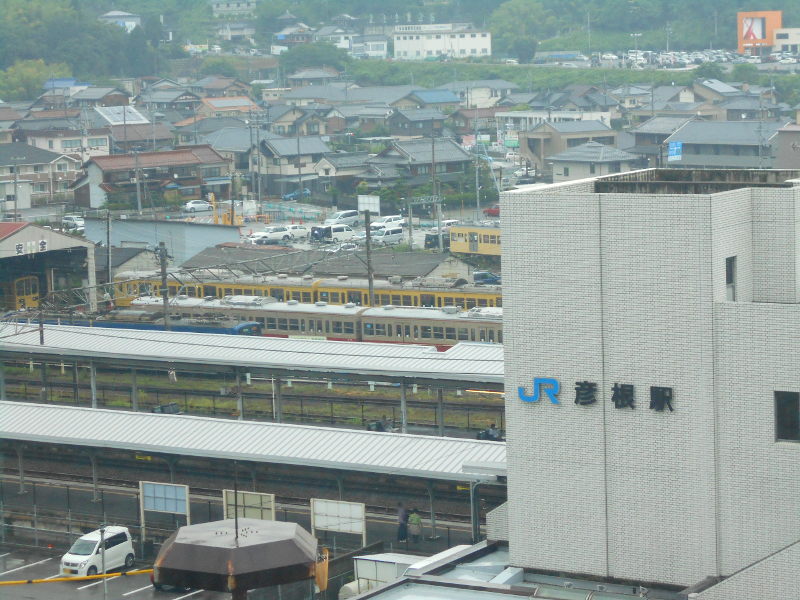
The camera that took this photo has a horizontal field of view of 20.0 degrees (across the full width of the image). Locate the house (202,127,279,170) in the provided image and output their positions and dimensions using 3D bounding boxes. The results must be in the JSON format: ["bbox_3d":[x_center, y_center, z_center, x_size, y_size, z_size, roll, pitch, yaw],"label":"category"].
[{"bbox_3d":[-23.282,-20.844,334.497,10.000,8.600,9.500,-6,8,-32],"label":"house"}]

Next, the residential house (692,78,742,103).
[{"bbox_3d":[70.094,-45.368,500.000,8.500,7.200,9.500,-5,8,-27],"label":"residential house"}]

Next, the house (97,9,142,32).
[{"bbox_3d":[-85.610,-84.696,690.000,11.000,7.000,9.000,-4,7,-15],"label":"house"}]

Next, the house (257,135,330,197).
[{"bbox_3d":[-14.950,-18.500,316.800,8.800,8.200,7.200,-7,8,-35],"label":"house"}]

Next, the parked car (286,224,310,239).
[{"bbox_3d":[-11.362,-7.580,250.450,1.690,1.500,4.100,3,9,34],"label":"parked car"}]

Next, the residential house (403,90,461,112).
[{"bbox_3d":[6.095,-42.732,512.497,11.000,8.600,10.000,-7,8,-37],"label":"residential house"}]

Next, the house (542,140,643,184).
[{"bbox_3d":[25.486,-17.207,299.982,7.400,7.600,10.800,-7,8,-40],"label":"house"}]

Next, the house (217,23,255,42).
[{"bbox_3d":[-53.022,-85.899,730.000,12.000,6.500,8.000,-3,7,-5],"label":"house"}]

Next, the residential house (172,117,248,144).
[{"bbox_3d":[-35.561,-31.432,425.000,11.500,6.200,9.000,2,8,30],"label":"residential house"}]

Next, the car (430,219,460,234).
[{"bbox_3d":[5.018,-7.885,248.227,1.700,1.640,4.200,2,8,30],"label":"car"}]

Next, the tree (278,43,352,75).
[{"bbox_3d":[-23.972,-67.291,635.000,19.000,10.000,14.000,-2,7,0],"label":"tree"}]

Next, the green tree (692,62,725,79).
[{"bbox_3d":[73.148,-53.823,537.000,7.500,5.500,7.000,-2,7,0],"label":"green tree"}]

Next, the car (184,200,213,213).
[{"bbox_3d":[-26.510,-12.573,301.046,4.400,1.490,1.730,-6,8,-30],"label":"car"}]

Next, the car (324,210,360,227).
[{"bbox_3d":[-6.910,-9.841,270.485,1.790,1.750,4.700,3,8,39],"label":"car"}]

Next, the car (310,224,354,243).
[{"bbox_3d":[-7.155,-7.359,244.389,4.400,1.900,1.700,-7,8,-36],"label":"car"}]

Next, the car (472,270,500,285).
[{"bbox_3d":[7.433,-1.560,192.911,4.100,1.520,1.680,2,8,27],"label":"car"}]

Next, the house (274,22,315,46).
[{"bbox_3d":[-32.608,-81.968,700.000,10.500,7.200,9.000,-5,7,-25],"label":"house"}]

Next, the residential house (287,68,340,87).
[{"bbox_3d":[-22.534,-56.661,590.000,13.300,7.200,9.800,-1,7,8],"label":"residential house"}]

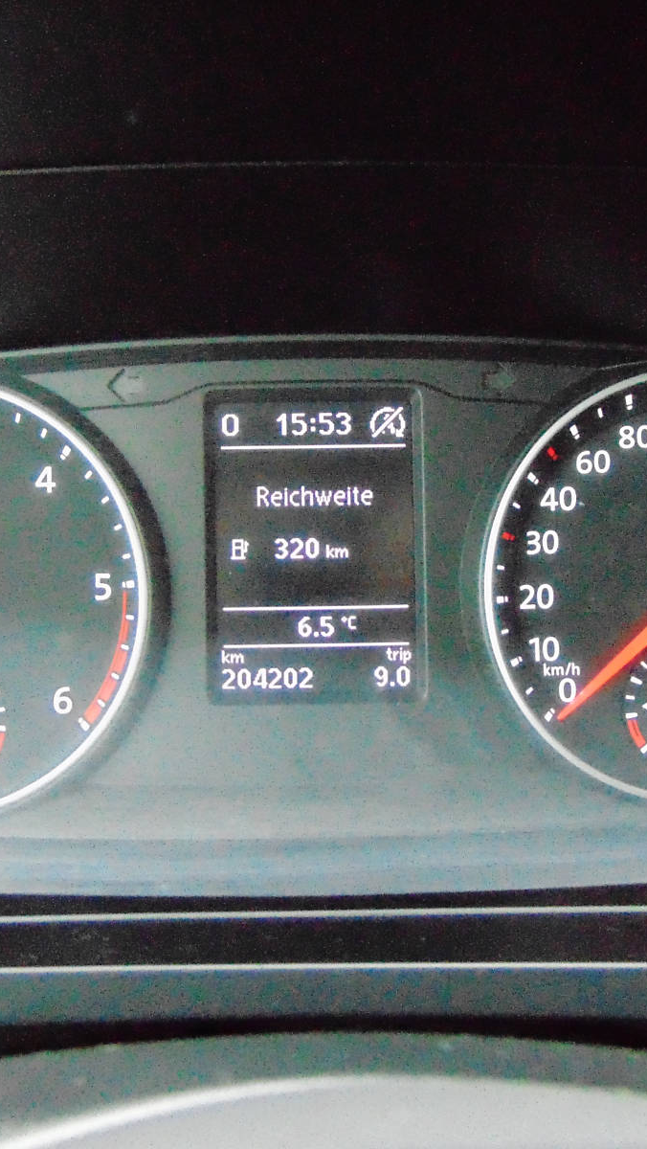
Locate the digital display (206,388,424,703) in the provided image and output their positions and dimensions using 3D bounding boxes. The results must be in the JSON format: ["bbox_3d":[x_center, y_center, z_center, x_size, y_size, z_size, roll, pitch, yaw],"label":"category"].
[{"bbox_3d":[-0.002,-0.007,0.272,0.053,0.076,0.010,-1,-3,-1],"label":"digital display"}]

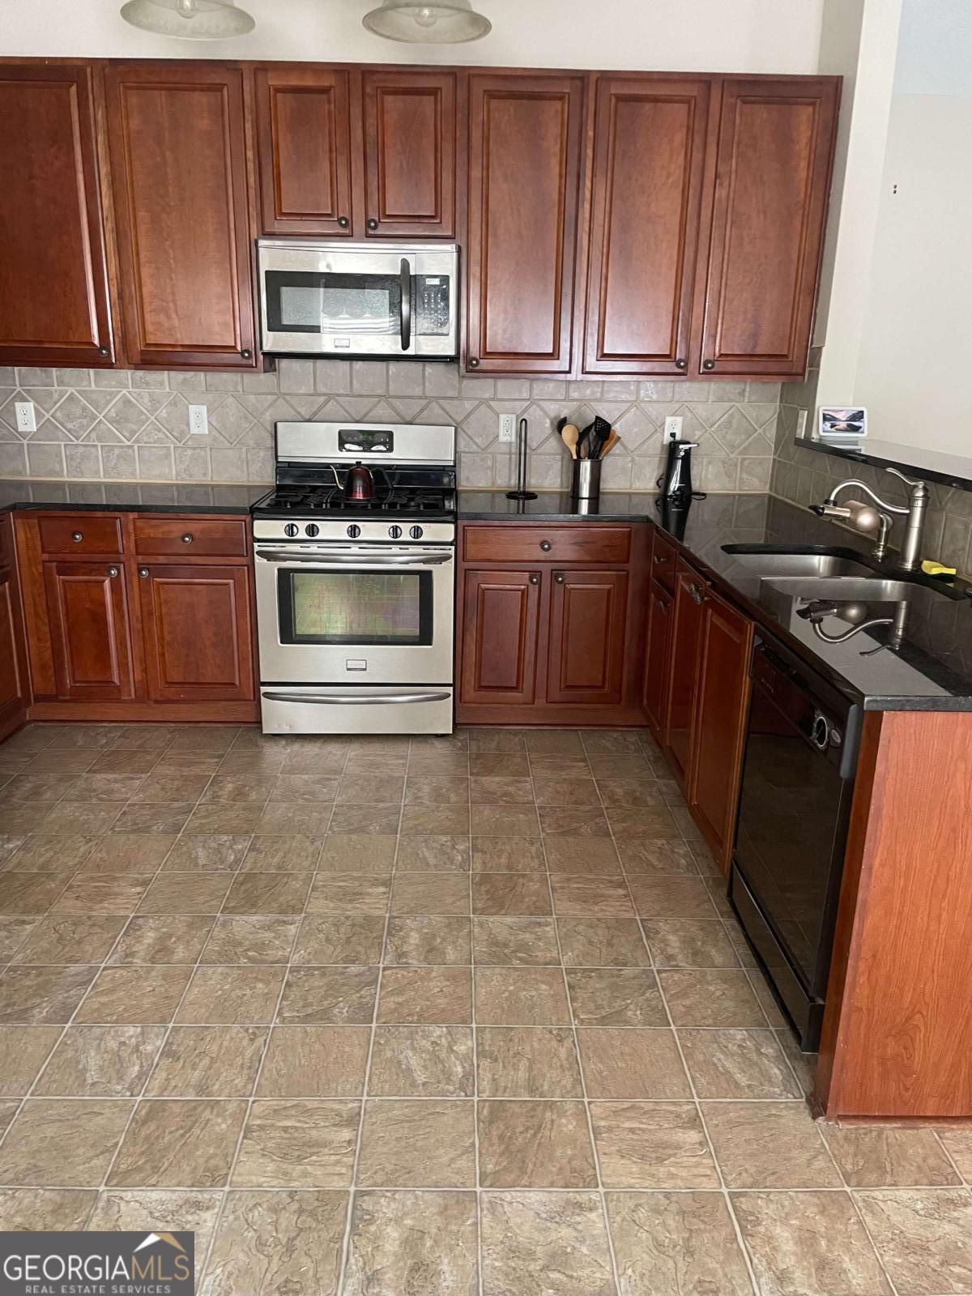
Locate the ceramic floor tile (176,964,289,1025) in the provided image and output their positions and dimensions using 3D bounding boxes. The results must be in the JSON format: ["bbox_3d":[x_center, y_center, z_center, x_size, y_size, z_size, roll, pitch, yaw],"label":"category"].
[{"bbox_3d":[-0.607,0.836,2.344,0.222,0.010,0.222,1,17,-2],"label":"ceramic floor tile"}]

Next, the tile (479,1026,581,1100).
[{"bbox_3d":[0.091,0.904,2.120,0.226,0.010,0.226,1,17,-2],"label":"tile"}]

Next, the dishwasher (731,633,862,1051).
[{"bbox_3d":[0.958,0.430,2.218,0.603,0.843,0.601,1,17,-2],"label":"dishwasher"}]

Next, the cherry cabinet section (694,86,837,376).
[{"bbox_3d":[1.067,-1.610,3.842,0.427,1.059,0.336,1,17,0],"label":"cherry cabinet section"}]

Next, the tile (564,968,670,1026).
[{"bbox_3d":[0.314,0.841,2.346,0.226,0.010,0.226,1,17,-2],"label":"tile"}]

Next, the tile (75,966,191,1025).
[{"bbox_3d":[-0.829,0.828,2.312,0.226,0.010,0.226,1,17,-2],"label":"tile"}]

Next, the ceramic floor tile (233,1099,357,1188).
[{"bbox_3d":[-0.365,0.974,1.910,0.222,0.010,0.222,1,17,-2],"label":"ceramic floor tile"}]

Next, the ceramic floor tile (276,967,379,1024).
[{"bbox_3d":[-0.376,0.839,2.351,0.222,0.010,0.222,1,17,-2],"label":"ceramic floor tile"}]

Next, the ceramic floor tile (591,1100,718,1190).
[{"bbox_3d":[0.328,0.983,1.930,0.228,0.010,0.227,1,17,-2],"label":"ceramic floor tile"}]

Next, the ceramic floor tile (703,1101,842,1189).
[{"bbox_3d":[0.559,0.988,1.938,0.222,0.010,0.222,1,17,-2],"label":"ceramic floor tile"}]

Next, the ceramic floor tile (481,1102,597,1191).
[{"bbox_3d":[0.097,0.970,1.901,0.226,0.010,0.226,1,17,-2],"label":"ceramic floor tile"}]

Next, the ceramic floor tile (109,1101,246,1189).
[{"bbox_3d":[-0.595,0.970,1.903,0.222,0.010,0.222,1,17,-2],"label":"ceramic floor tile"}]

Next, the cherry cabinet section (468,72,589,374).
[{"bbox_3d":[0.139,-1.613,3.819,0.457,1.058,0.342,1,17,-2],"label":"cherry cabinet section"}]

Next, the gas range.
[{"bbox_3d":[-0.506,-0.292,4.009,0.758,1.185,0.693,1,17,-2],"label":"gas range"}]

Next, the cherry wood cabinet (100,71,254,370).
[{"bbox_3d":[-1.125,-1.632,3.780,0.534,1.053,0.342,1,17,-2],"label":"cherry wood cabinet"}]

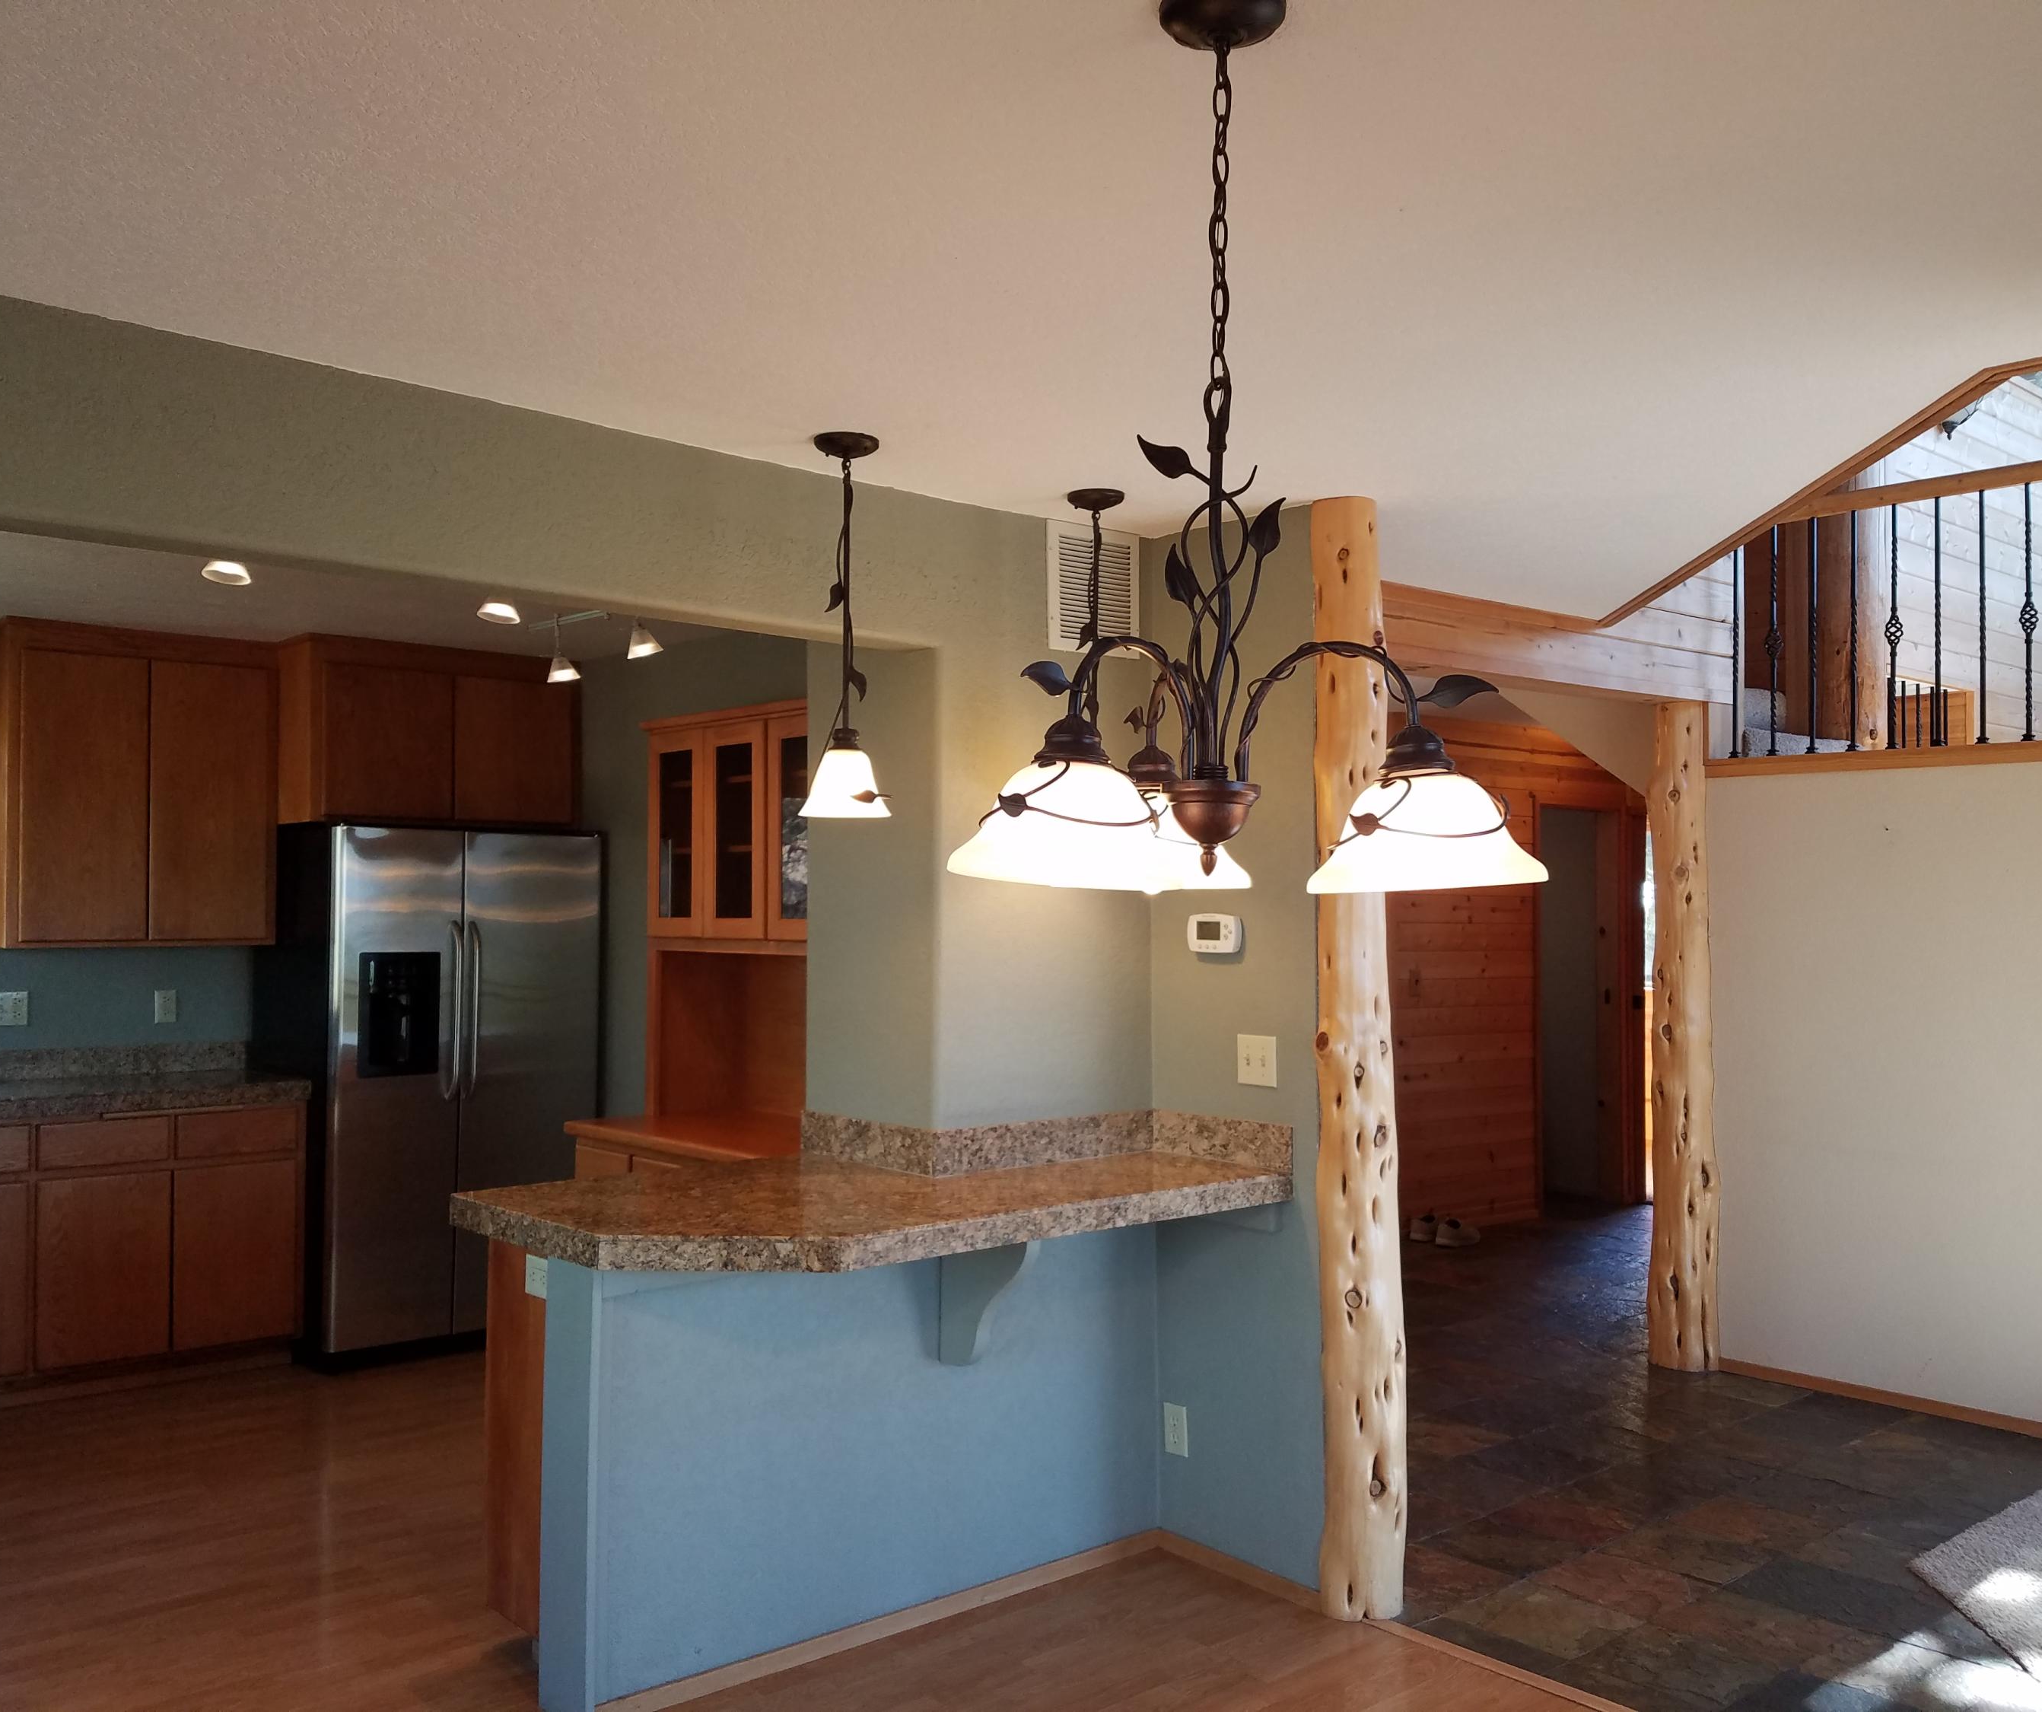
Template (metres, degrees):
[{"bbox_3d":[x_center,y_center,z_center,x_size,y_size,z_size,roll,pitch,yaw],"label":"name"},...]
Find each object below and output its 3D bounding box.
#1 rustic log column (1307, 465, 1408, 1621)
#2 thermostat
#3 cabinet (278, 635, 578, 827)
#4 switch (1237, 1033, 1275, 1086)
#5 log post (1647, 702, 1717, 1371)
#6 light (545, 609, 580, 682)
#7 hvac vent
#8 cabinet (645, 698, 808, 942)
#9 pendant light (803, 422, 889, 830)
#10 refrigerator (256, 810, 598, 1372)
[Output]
[{"bbox_3d":[0.734,0.427,3.777,0.205,2.409,0.205,0,-2,0],"label":"rustic log column"},{"bbox_3d":[0.447,0.179,3.949,0.028,0.091,0.147,1,-2,-40],"label":"thermostat"},{"bbox_3d":[-2.191,-0.411,6.235,0.968,0.628,0.620,1,-2,-40],"label":"cabinet"},{"bbox_3d":[0.537,0.467,3.914,0.012,0.114,0.115,2,-2,-42],"label":"switch"},{"bbox_3d":[2.209,0.589,5.742,0.215,2.200,0.215,1,-2,-40],"label":"log post"},{"bbox_3d":[-1.326,-0.606,4.970,0.098,0.200,0.098,2,-2,-42],"label":"light"},{"bbox_3d":[0.174,-0.618,4.008,0.288,0.297,0.020,1,-2,-40],"label":"hvac vent"},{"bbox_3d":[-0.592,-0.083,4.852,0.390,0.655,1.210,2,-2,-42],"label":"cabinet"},{"bbox_3d":[-0.337,-0.434,3.273,0.180,0.721,0.180,0,-2,0],"label":"pendant light"},{"bbox_3d":[-2.079,0.802,5.984,0.920,1.770,0.810,2,-2,-42],"label":"refrigerator"}]

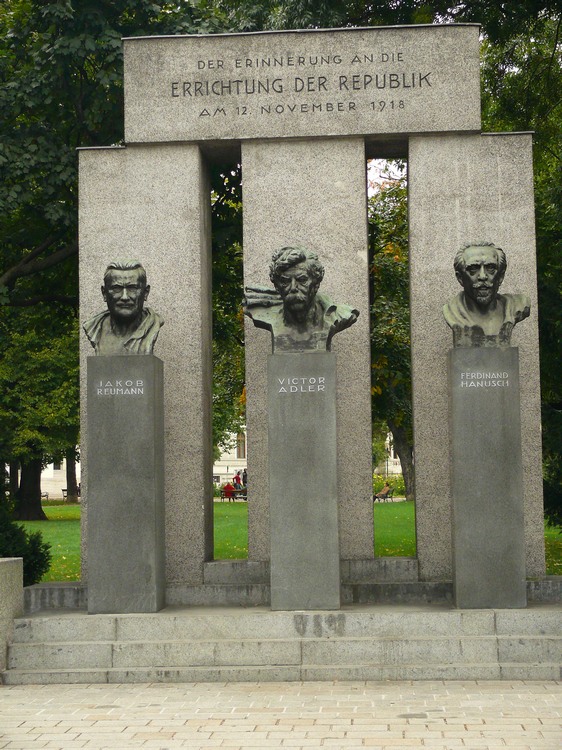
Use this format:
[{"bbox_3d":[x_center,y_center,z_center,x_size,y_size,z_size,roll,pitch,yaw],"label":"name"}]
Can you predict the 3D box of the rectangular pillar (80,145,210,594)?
[{"bbox_3d":[-1.191,-0.079,12.813,1.064,3.834,0.781,-1,-4,4],"label":"rectangular pillar"}]

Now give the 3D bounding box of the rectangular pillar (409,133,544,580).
[{"bbox_3d":[1.696,-0.144,12.621,1.068,3.834,0.781,-1,-4,4],"label":"rectangular pillar"}]

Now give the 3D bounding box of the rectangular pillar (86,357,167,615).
[{"bbox_3d":[-1.290,0.913,11.960,0.561,2.096,0.459,-1,-4,4],"label":"rectangular pillar"}]

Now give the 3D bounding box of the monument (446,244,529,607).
[{"bbox_3d":[1.725,0.398,11.793,0.717,2.994,0.491,-1,-4,4],"label":"monument"}]

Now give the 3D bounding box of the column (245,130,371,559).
[{"bbox_3d":[0.253,-0.201,12.724,1.071,3.656,0.781,-1,-4,4],"label":"column"}]

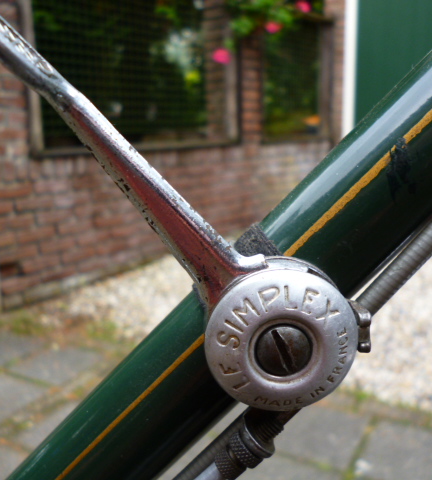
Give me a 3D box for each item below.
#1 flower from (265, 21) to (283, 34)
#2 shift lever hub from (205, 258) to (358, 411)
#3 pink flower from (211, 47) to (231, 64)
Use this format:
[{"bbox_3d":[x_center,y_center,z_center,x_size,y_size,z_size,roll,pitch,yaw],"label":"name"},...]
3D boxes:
[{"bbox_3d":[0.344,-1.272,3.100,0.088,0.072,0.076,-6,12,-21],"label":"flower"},{"bbox_3d":[0.014,0.020,0.112,0.032,0.032,0.012,-1,11,1],"label":"shift lever hub"},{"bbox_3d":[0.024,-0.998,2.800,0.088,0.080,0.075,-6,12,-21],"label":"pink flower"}]

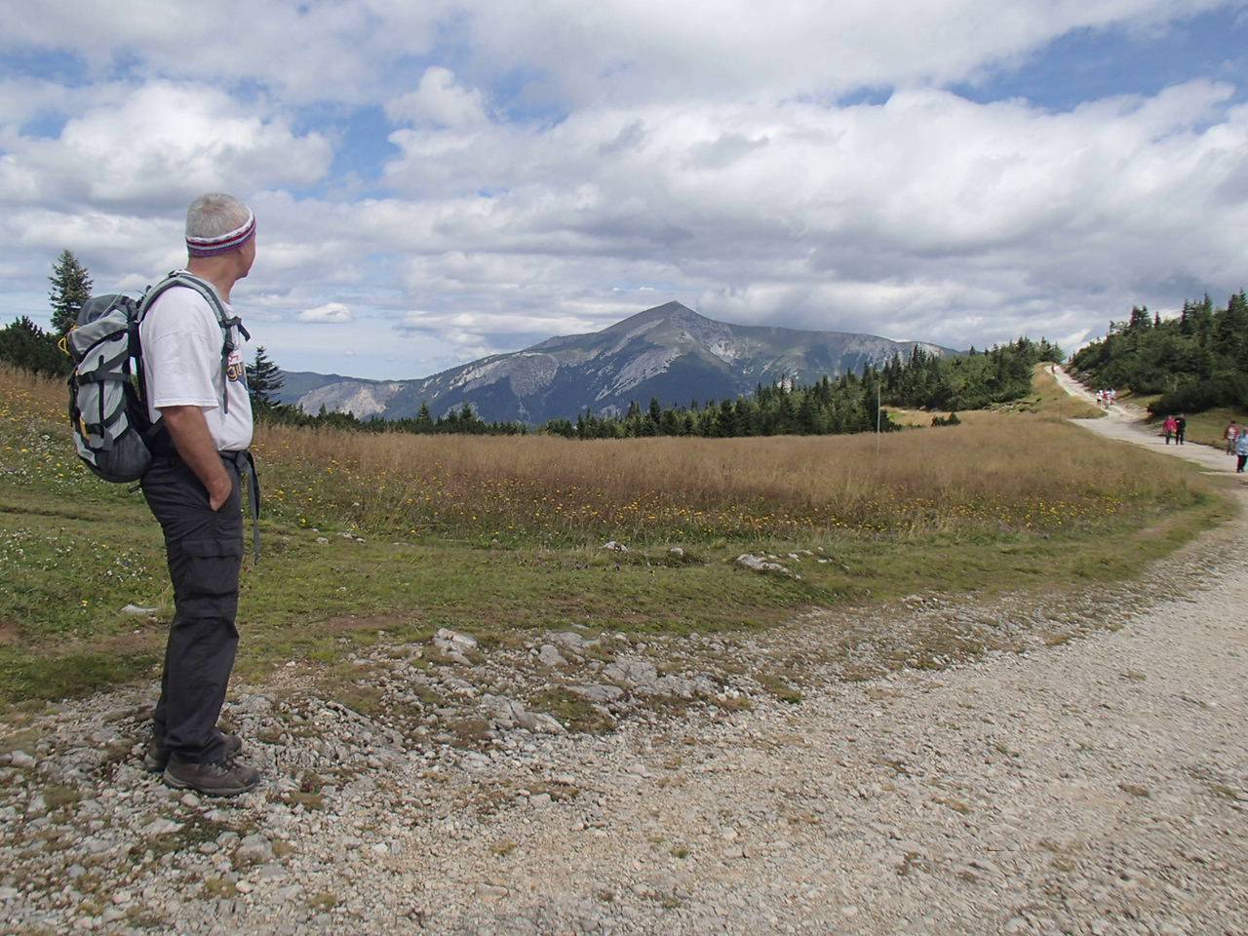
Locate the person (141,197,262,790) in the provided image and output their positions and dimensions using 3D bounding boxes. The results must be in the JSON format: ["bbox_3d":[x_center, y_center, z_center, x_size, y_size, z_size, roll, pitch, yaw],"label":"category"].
[{"bbox_3d":[-1.260,0.090,3.020,0.370,1.780,0.540,-1,6,-8],"label":"person"}]

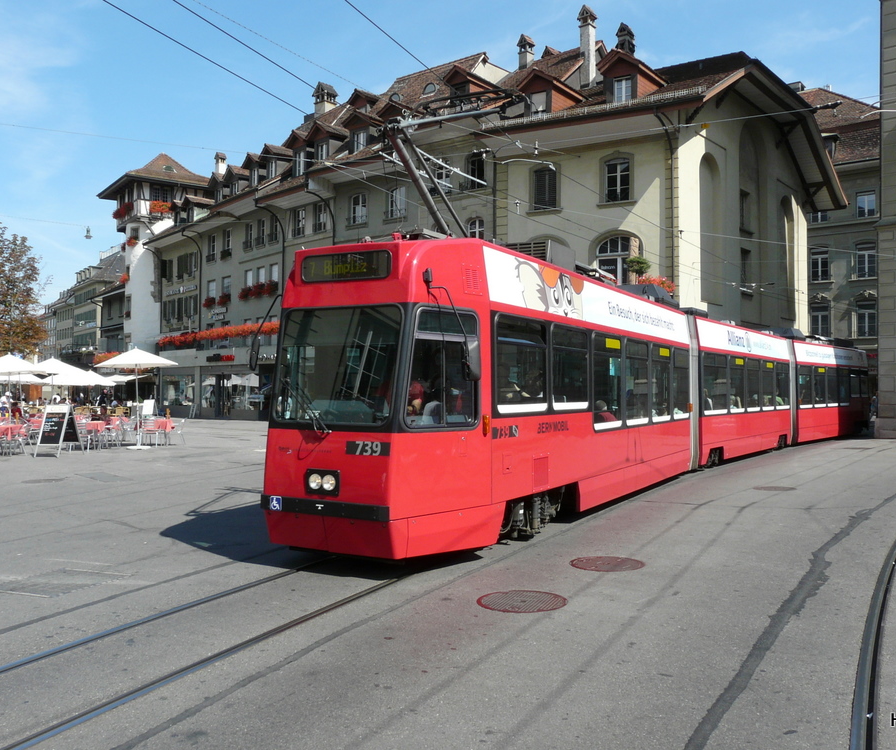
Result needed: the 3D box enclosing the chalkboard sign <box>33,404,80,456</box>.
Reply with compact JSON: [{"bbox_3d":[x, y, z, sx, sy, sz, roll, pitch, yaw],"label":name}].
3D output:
[{"bbox_3d":[-9.780,1.389,20.380,0.610,1.290,0.920,0,-1,10],"label":"chalkboard sign"}]

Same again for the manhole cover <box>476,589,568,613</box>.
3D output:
[{"bbox_3d":[0.575,1.773,6.270,0.700,0.035,0.700,0,-1,0],"label":"manhole cover"}]

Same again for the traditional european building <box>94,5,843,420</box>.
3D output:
[{"bbox_3d":[-0.450,-7.206,47.600,39.500,19.600,21.500,-1,-1,37],"label":"traditional european building"}]

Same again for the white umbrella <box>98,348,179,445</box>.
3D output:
[{"bbox_3d":[-8.950,0.624,23.300,2.420,2.940,2.420,0,-1,0],"label":"white umbrella"}]

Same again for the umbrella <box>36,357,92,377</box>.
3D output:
[{"bbox_3d":[-12.989,0.757,26.600,2.450,2.800,2.450,0,-1,0],"label":"umbrella"}]

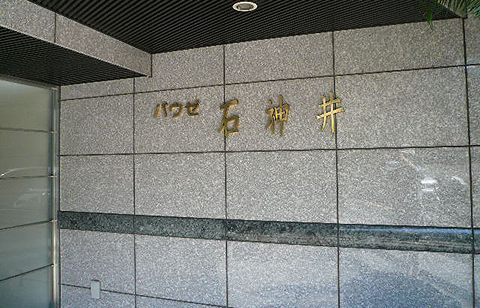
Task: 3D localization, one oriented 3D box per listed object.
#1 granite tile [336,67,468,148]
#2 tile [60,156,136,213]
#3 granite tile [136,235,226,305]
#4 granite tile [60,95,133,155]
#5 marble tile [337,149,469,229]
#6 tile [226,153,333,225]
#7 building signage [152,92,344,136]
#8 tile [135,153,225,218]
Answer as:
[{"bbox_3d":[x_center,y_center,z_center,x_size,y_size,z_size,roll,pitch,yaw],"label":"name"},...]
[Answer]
[{"bbox_3d":[1.025,-0.289,2.515,0.792,0.493,0.025,-1,-1,20],"label":"granite tile"},{"bbox_3d":[-1.217,0.256,3.311,0.771,0.493,0.025,-1,-1,20],"label":"tile"},{"bbox_3d":[-0.468,0.891,3.029,0.794,0.492,0.025,-1,-1,20],"label":"granite tile"},{"bbox_3d":[-1.223,-0.243,3.323,0.771,0.493,0.025,-1,-1,20],"label":"granite tile"},{"bbox_3d":[1.031,0.211,2.503,0.792,0.493,0.025,-1,-1,20],"label":"marble tile"},{"bbox_3d":[0.278,0.226,2.774,0.795,0.493,0.025,-1,-1,20],"label":"tile"},{"bbox_3d":[0.002,-0.274,2.853,1.481,0.294,0.030,-1,-1,20],"label":"building signage"},{"bbox_3d":[-0.475,0.241,3.044,0.794,0.493,0.025,-1,-1,20],"label":"tile"}]

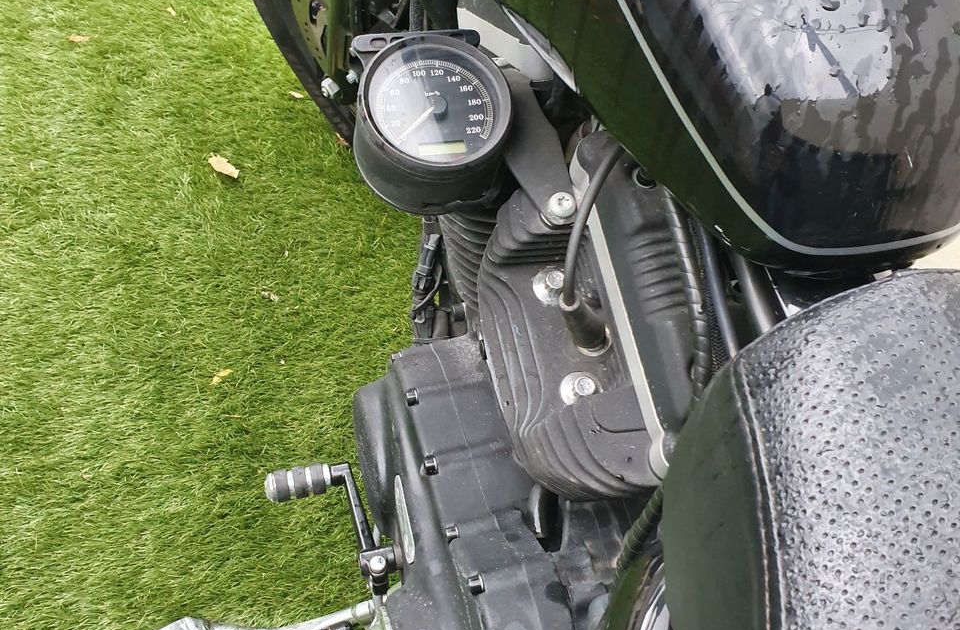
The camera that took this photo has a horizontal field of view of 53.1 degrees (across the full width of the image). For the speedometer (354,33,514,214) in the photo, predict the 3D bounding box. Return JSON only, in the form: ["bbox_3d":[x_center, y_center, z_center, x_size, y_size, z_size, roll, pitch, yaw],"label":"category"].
[{"bbox_3d":[-0.034,-0.133,0.668,0.104,0.072,0.104,0,72,-12],"label":"speedometer"}]

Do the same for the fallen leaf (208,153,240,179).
[{"bbox_3d":[-0.414,-0.240,1.548,0.074,0.014,0.033,41,47,22],"label":"fallen leaf"}]

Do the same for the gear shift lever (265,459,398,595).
[{"bbox_3d":[-0.139,0.197,0.895,0.105,0.050,0.130,-8,48,-14],"label":"gear shift lever"}]

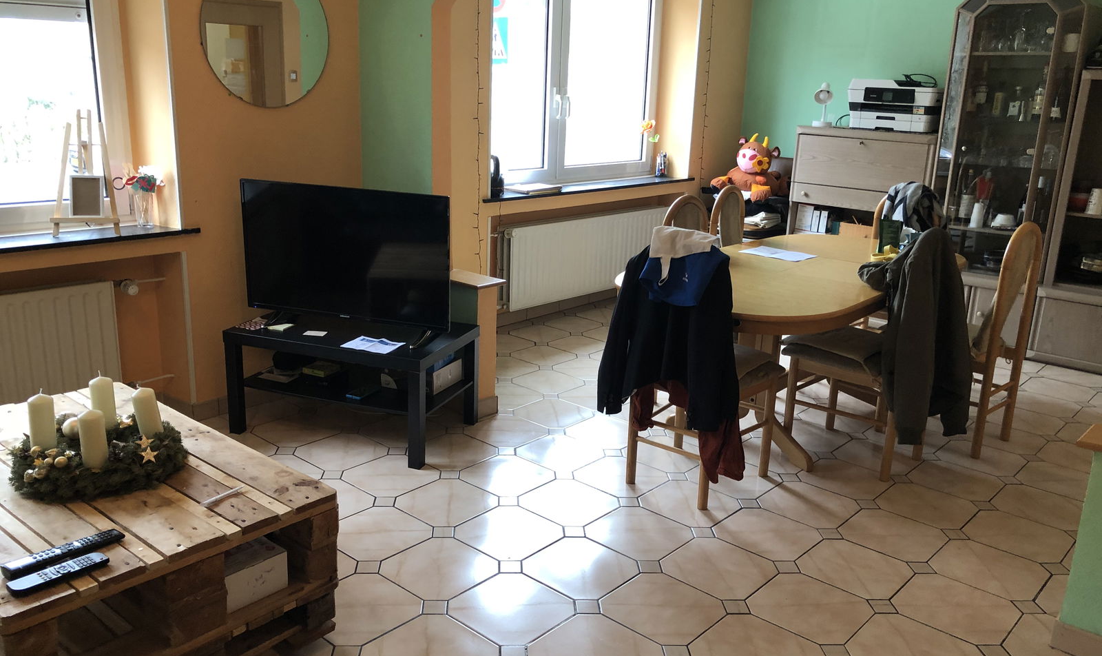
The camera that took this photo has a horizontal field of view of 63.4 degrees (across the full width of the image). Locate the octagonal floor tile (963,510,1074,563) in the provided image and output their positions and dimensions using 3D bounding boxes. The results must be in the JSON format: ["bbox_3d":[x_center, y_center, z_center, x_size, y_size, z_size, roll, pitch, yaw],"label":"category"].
[{"bbox_3d":[1.649,0.737,3.158,0.314,0.010,0.314,15,20,40],"label":"octagonal floor tile"}]

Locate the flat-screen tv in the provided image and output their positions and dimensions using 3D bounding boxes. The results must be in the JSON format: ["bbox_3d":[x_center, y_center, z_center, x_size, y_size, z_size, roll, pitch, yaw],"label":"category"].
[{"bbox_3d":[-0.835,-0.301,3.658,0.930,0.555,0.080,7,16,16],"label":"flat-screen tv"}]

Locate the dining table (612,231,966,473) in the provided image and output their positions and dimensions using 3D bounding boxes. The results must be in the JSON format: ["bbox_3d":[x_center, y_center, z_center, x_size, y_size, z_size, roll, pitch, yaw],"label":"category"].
[{"bbox_3d":[1.078,0.091,3.969,0.917,0.748,2.030,15,20,39],"label":"dining table"}]

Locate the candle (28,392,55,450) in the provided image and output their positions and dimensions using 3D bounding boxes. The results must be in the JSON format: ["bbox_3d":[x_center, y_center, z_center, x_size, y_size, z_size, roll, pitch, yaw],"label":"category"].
[{"bbox_3d":[-1.367,0.255,2.398,0.061,0.145,0.061,-3,16,-28],"label":"candle"}]

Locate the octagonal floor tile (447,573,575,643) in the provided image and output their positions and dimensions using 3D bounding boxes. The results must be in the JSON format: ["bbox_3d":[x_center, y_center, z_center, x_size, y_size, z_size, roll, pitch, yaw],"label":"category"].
[{"bbox_3d":[-0.115,0.822,2.615,0.315,0.010,0.315,15,20,39],"label":"octagonal floor tile"}]

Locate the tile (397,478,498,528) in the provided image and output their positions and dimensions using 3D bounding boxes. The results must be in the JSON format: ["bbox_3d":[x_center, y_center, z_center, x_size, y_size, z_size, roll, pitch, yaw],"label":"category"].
[{"bbox_3d":[-0.378,0.638,3.253,0.313,0.010,0.313,15,20,39],"label":"tile"}]

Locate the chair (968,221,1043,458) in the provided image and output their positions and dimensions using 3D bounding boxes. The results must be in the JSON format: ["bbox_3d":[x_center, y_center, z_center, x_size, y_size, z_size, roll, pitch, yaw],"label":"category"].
[{"bbox_3d":[1.795,0.001,3.940,0.450,1.000,0.500,-13,21,-43],"label":"chair"}]

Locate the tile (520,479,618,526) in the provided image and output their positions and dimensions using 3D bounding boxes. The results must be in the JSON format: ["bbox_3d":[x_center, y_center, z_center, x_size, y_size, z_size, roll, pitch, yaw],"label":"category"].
[{"bbox_3d":[0.069,0.647,3.283,0.313,0.010,0.313,15,20,39],"label":"tile"}]

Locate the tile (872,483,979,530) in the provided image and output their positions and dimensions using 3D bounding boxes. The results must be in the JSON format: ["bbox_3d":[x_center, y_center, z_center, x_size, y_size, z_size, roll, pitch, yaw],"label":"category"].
[{"bbox_3d":[1.418,0.673,3.364,0.315,0.010,0.315,15,20,39],"label":"tile"}]

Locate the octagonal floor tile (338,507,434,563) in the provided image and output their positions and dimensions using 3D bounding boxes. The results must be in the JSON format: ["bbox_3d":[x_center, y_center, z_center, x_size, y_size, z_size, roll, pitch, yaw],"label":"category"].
[{"bbox_3d":[-0.586,0.693,3.019,0.314,0.010,0.314,15,20,40],"label":"octagonal floor tile"}]

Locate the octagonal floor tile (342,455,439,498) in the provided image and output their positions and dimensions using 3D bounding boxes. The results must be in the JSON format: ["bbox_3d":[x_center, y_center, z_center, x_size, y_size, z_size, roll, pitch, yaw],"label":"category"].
[{"bbox_3d":[-0.614,0.572,3.442,0.315,0.010,0.315,15,20,39],"label":"octagonal floor tile"}]

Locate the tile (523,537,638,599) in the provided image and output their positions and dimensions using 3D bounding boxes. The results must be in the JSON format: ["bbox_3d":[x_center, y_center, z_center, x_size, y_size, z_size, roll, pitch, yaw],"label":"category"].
[{"bbox_3d":[0.096,0.769,2.853,0.313,0.010,0.313,15,20,39],"label":"tile"}]

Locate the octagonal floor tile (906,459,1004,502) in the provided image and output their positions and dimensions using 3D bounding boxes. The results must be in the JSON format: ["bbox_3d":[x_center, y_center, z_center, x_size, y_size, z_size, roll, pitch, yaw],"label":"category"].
[{"bbox_3d":[1.631,0.610,3.591,0.312,0.010,0.312,15,20,39],"label":"octagonal floor tile"}]

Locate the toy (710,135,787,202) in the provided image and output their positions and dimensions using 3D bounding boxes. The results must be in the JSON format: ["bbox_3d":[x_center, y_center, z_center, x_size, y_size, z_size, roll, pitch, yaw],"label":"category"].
[{"bbox_3d":[1.475,-1.199,6.655,0.480,0.470,0.420,13,19,35],"label":"toy"}]

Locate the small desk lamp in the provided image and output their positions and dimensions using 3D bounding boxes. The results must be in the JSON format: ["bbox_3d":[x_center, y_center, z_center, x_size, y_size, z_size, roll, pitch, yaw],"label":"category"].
[{"bbox_3d":[1.984,-1.623,6.501,0.140,0.325,0.160,10,17,25],"label":"small desk lamp"}]

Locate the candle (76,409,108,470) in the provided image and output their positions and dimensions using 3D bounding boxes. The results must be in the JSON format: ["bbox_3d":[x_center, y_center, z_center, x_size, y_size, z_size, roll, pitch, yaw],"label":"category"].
[{"bbox_3d":[-1.178,0.281,2.297,0.062,0.150,0.062,15,20,39],"label":"candle"}]

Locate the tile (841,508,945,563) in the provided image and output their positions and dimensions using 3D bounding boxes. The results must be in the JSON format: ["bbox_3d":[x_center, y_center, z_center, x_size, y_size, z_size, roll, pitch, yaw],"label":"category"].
[{"bbox_3d":[1.204,0.729,3.132,0.315,0.010,0.315,15,20,39],"label":"tile"}]

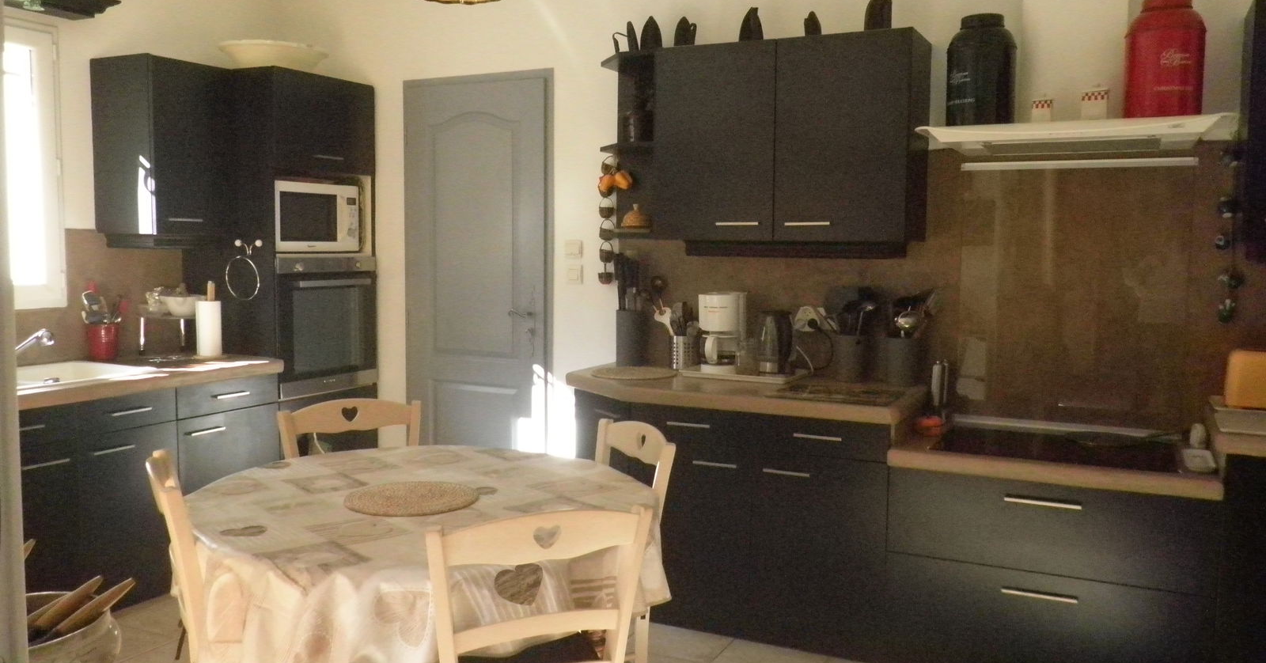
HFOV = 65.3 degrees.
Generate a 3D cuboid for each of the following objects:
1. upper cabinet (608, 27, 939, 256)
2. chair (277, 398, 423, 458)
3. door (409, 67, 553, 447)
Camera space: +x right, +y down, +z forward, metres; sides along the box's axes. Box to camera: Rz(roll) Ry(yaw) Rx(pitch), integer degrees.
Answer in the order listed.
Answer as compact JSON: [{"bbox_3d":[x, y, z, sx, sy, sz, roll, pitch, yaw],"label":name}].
[{"bbox_3d":[0.517,-0.663,3.620,1.037,0.731,0.309,3,5,26],"label":"upper cabinet"},{"bbox_3d":[-0.766,0.651,2.950,0.440,0.850,0.450,-3,6,-34],"label":"chair"},{"bbox_3d":[-0.706,-0.093,4.441,0.775,2.060,0.070,3,6,26],"label":"door"}]

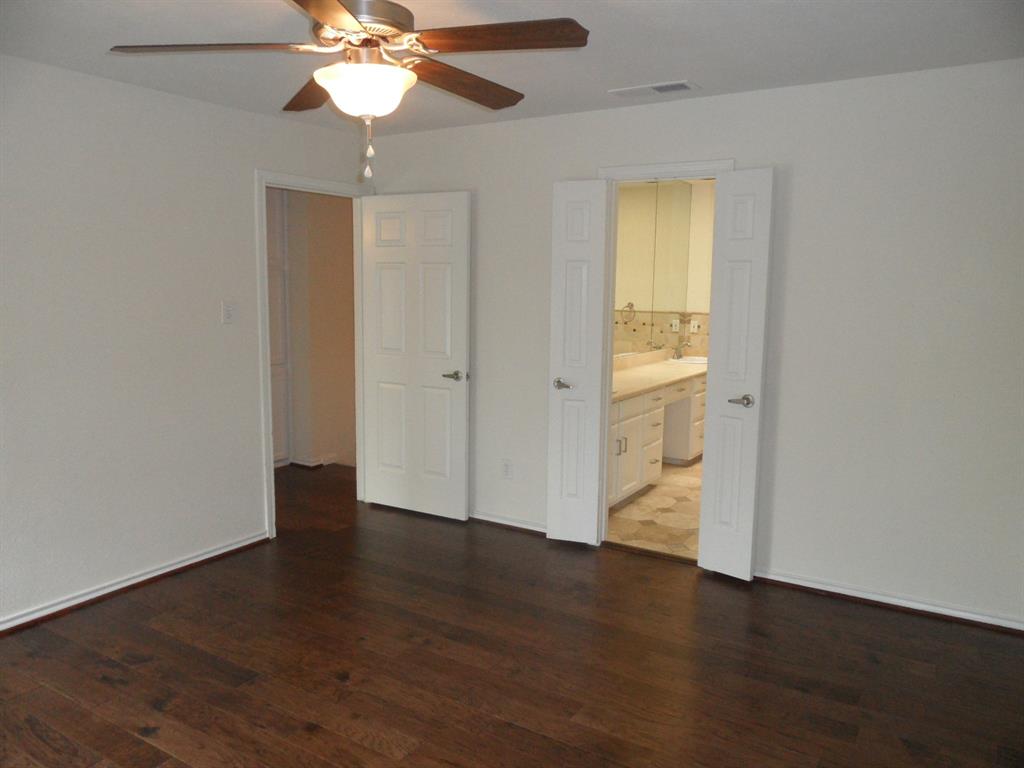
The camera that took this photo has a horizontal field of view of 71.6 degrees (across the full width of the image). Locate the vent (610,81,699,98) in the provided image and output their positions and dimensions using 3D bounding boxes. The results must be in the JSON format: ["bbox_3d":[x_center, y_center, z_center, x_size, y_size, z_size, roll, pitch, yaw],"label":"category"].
[{"bbox_3d":[0.675,-1.397,3.397,0.390,0.020,0.157,6,10,31],"label":"vent"}]

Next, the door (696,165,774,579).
[{"bbox_3d":[1.118,-0.016,3.564,0.293,2.030,0.040,9,12,44],"label":"door"}]

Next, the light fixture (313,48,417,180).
[{"bbox_3d":[-0.426,-0.776,2.066,0.300,0.348,0.300,0,9,0],"label":"light fixture"}]

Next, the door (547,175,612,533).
[{"bbox_3d":[0.363,-0.086,3.989,0.299,2.030,0.040,4,9,22],"label":"door"}]

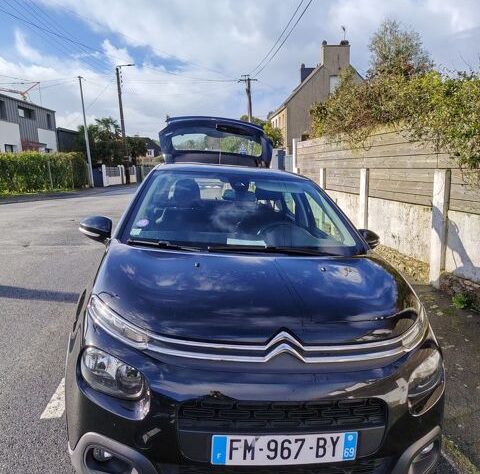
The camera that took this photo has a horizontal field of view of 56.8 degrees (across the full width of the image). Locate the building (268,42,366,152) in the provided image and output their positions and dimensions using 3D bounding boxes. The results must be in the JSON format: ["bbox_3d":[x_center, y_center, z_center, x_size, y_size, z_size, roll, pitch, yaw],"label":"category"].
[{"bbox_3d":[7.155,-10.739,38.913,8.000,10.000,10.000,-3,12,-3],"label":"building"}]

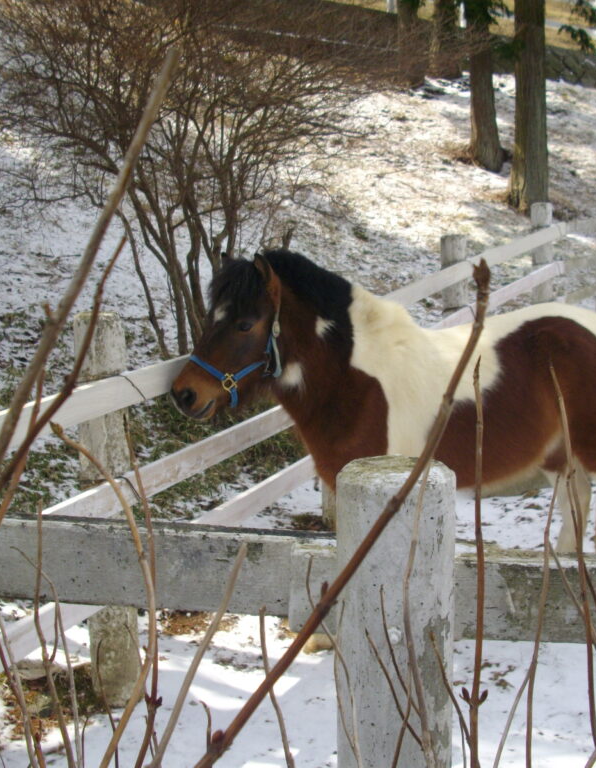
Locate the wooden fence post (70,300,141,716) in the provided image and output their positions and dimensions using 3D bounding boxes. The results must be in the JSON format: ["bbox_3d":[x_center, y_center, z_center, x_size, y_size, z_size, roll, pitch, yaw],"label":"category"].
[{"bbox_3d":[-0.579,0.389,3.331,0.152,1.200,0.152,-1,9,0],"label":"wooden fence post"}]

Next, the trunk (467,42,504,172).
[{"bbox_3d":[2.056,-3.032,12.000,0.360,1.500,0.360,-2,8,0],"label":"trunk"}]

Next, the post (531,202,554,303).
[{"bbox_3d":[1.832,-0.746,8.234,0.152,1.200,0.152,3,10,29],"label":"post"}]

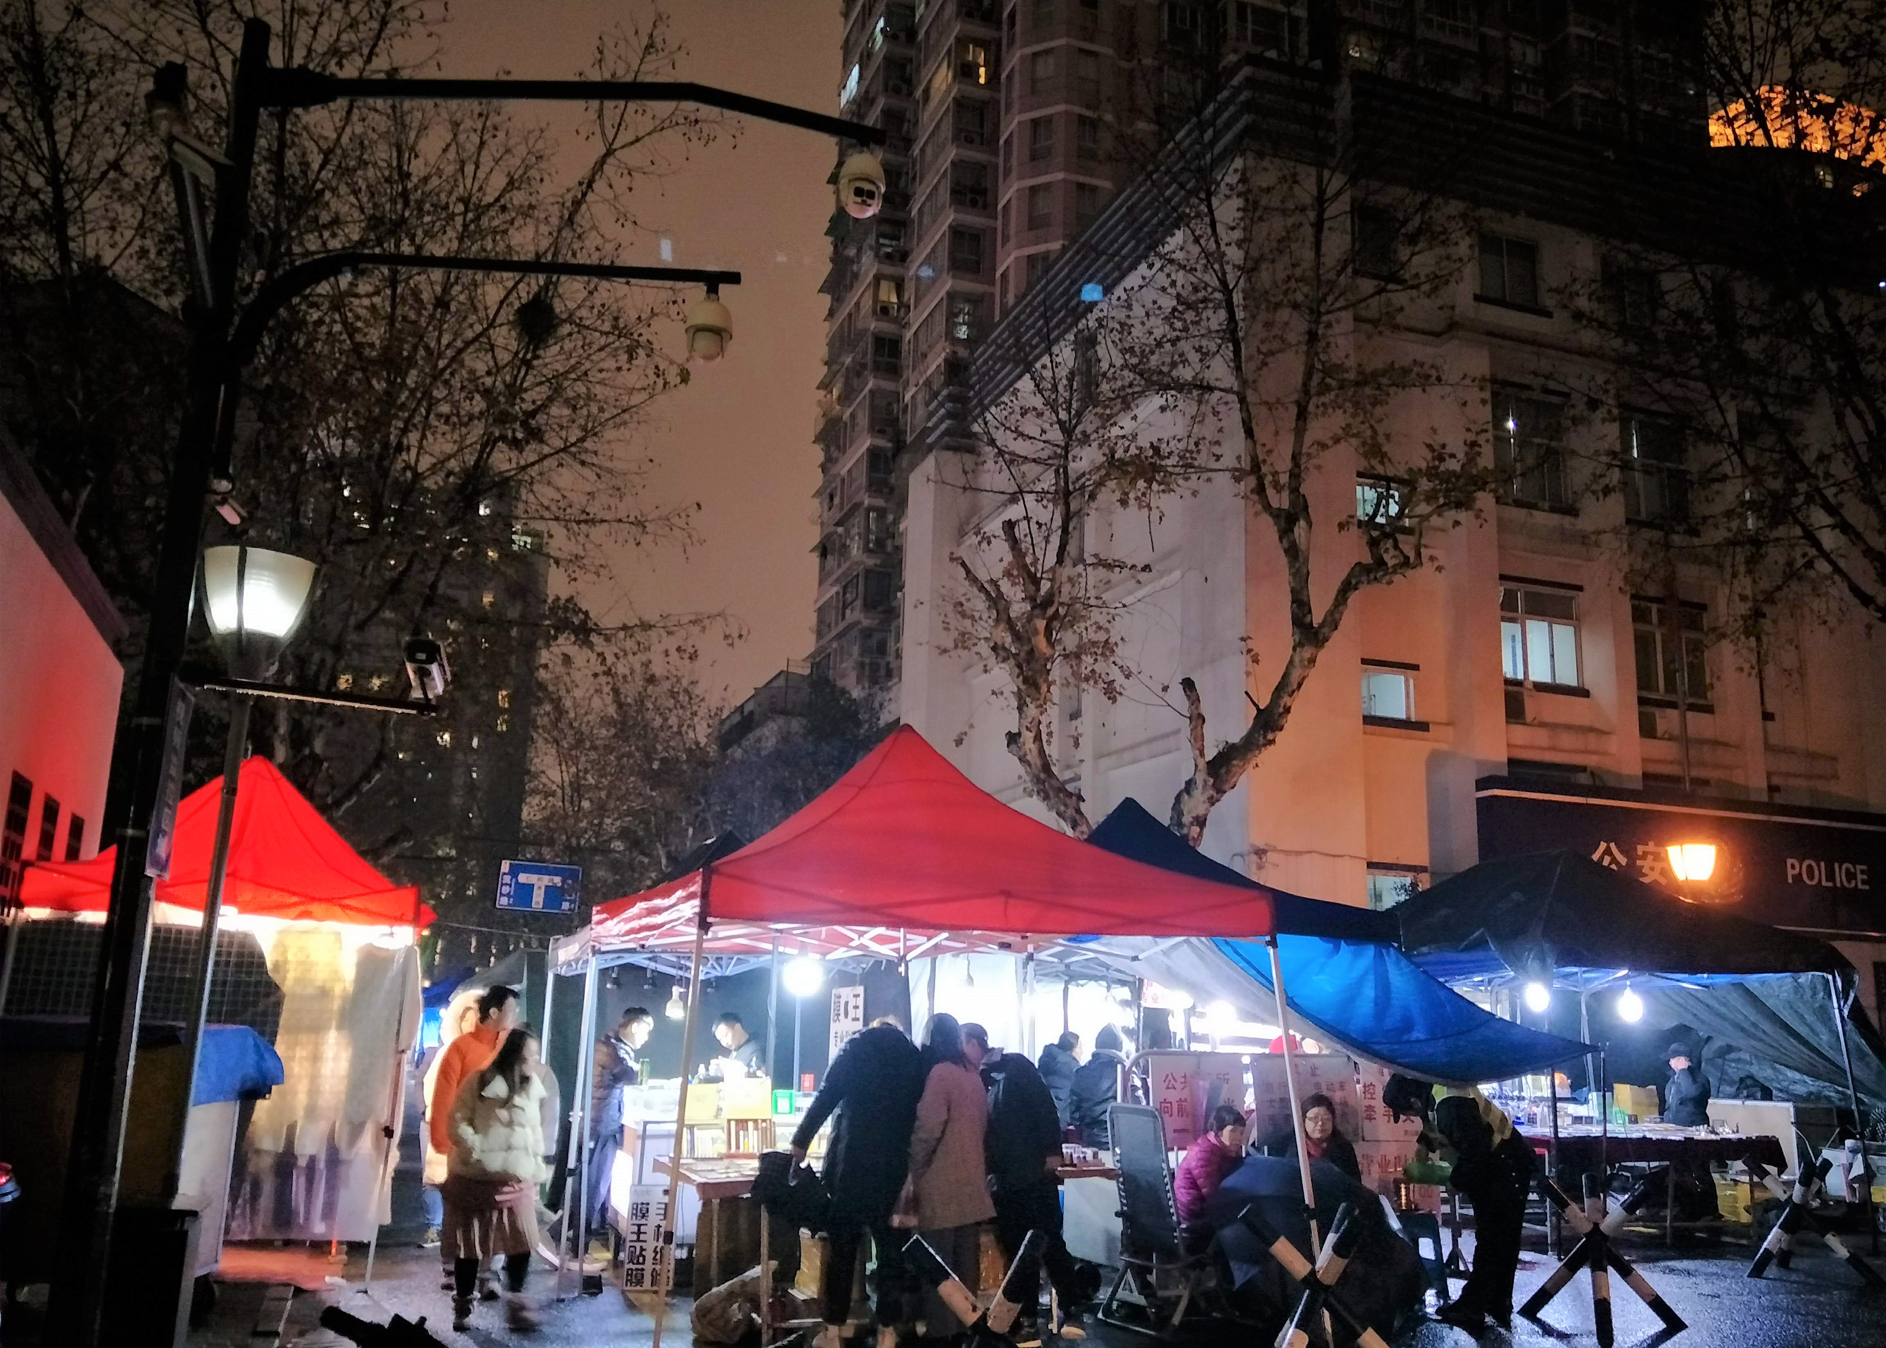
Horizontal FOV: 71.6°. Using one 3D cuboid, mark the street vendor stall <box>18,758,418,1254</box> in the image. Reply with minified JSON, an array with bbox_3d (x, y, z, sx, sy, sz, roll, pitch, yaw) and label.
[{"bbox_3d":[-4.400,2.020,8.100,2.100,3.000,2.200,7,-14,-19],"label":"street vendor stall"}]

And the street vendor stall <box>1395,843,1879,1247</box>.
[{"bbox_3d":[5.610,3.037,11.220,3.300,3.100,3.100,0,-13,2],"label":"street vendor stall"}]

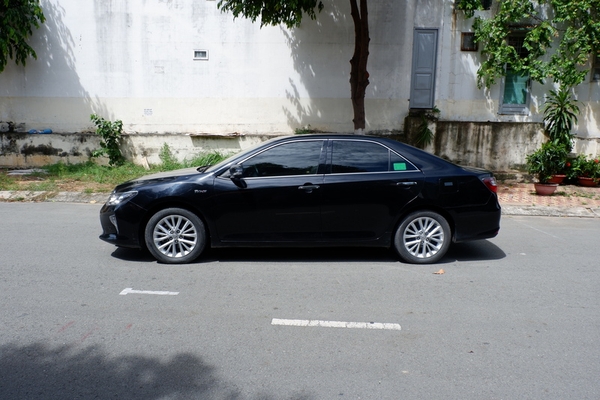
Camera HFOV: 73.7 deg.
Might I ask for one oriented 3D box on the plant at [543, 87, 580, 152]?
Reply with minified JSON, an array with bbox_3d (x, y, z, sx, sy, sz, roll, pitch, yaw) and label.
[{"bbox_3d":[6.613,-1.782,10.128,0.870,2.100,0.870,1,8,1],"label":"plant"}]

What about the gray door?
[{"bbox_3d":[3.475,-3.684,11.275,0.687,2.159,0.100,1,8,1],"label":"gray door"}]

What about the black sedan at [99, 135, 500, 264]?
[{"bbox_3d":[0.013,-0.134,5.253,4.840,1.470,1.830,1,8,-4],"label":"black sedan"}]

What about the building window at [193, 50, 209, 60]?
[{"bbox_3d":[-2.803,-4.096,11.336,0.442,0.286,0.100,1,8,1],"label":"building window"}]

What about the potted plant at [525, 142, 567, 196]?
[{"bbox_3d":[5.481,-0.677,8.878,0.820,1.150,0.820,1,8,1],"label":"potted plant"}]

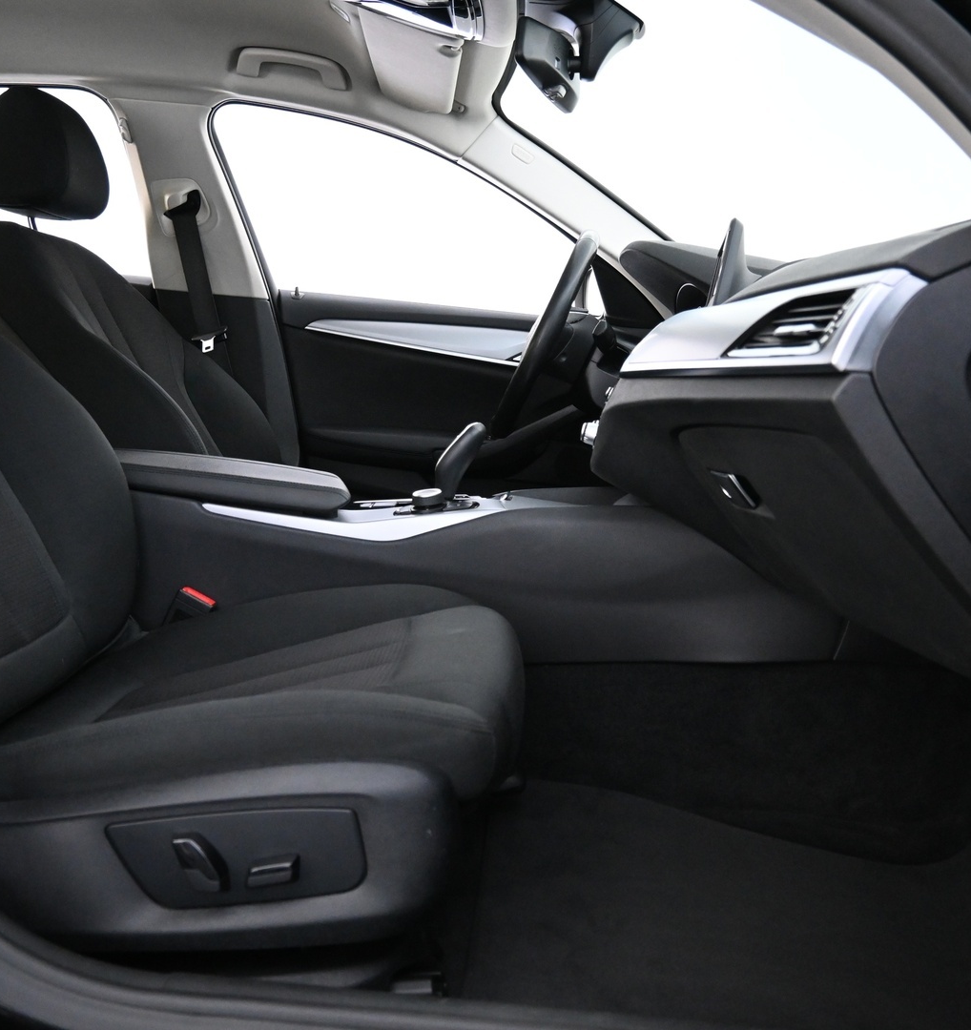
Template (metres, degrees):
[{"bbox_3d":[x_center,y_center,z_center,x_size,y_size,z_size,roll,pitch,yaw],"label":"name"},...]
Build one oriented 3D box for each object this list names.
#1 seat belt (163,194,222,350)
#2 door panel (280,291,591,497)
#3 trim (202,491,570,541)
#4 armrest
[{"bbox_3d":[-0.584,-0.486,2.072,0.085,0.340,0.050,-3,19,3],"label":"seat belt"},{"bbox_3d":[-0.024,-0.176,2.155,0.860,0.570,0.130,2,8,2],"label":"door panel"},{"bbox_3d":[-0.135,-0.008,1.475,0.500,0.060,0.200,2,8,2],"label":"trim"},{"bbox_3d":[-0.373,-0.051,1.488,0.370,0.078,0.210,7,8,1],"label":"armrest"}]

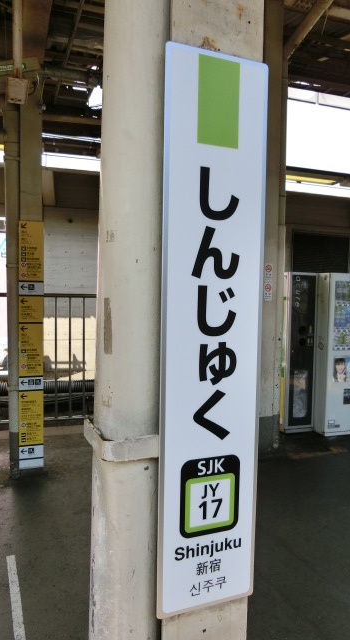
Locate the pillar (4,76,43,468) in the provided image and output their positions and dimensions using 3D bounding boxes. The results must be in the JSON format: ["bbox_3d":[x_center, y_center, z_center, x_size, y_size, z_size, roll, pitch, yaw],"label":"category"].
[{"bbox_3d":[-1.296,-0.303,3.992,0.320,3.270,0.260,0,3,-19],"label":"pillar"}]

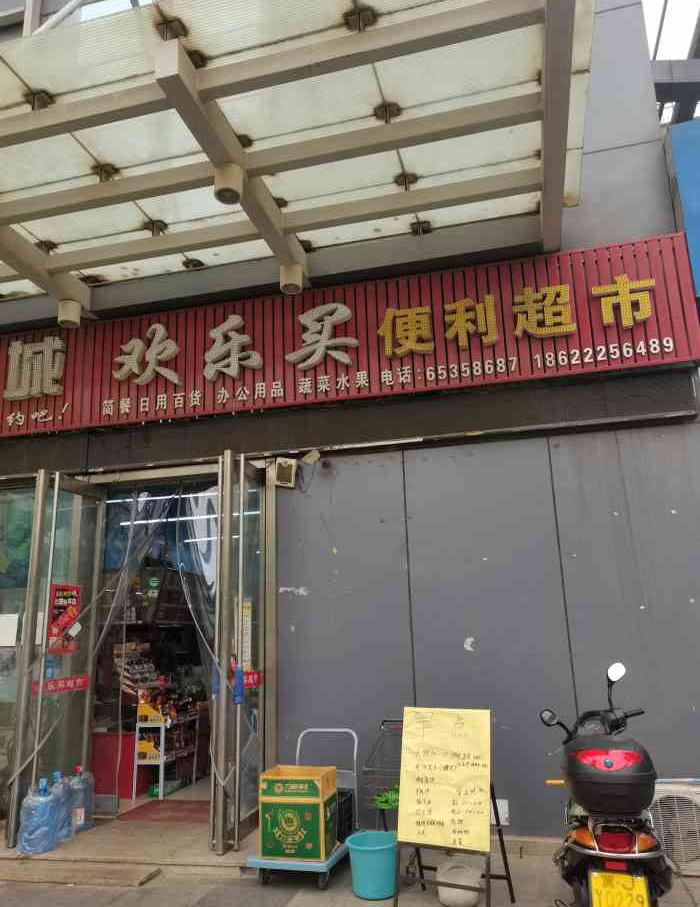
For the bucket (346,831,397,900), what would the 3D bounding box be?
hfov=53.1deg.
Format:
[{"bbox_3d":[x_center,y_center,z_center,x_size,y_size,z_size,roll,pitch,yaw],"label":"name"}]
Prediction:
[{"bbox_3d":[0.145,2.591,4.413,0.320,0.300,0.320,-2,-15,0],"label":"bucket"}]

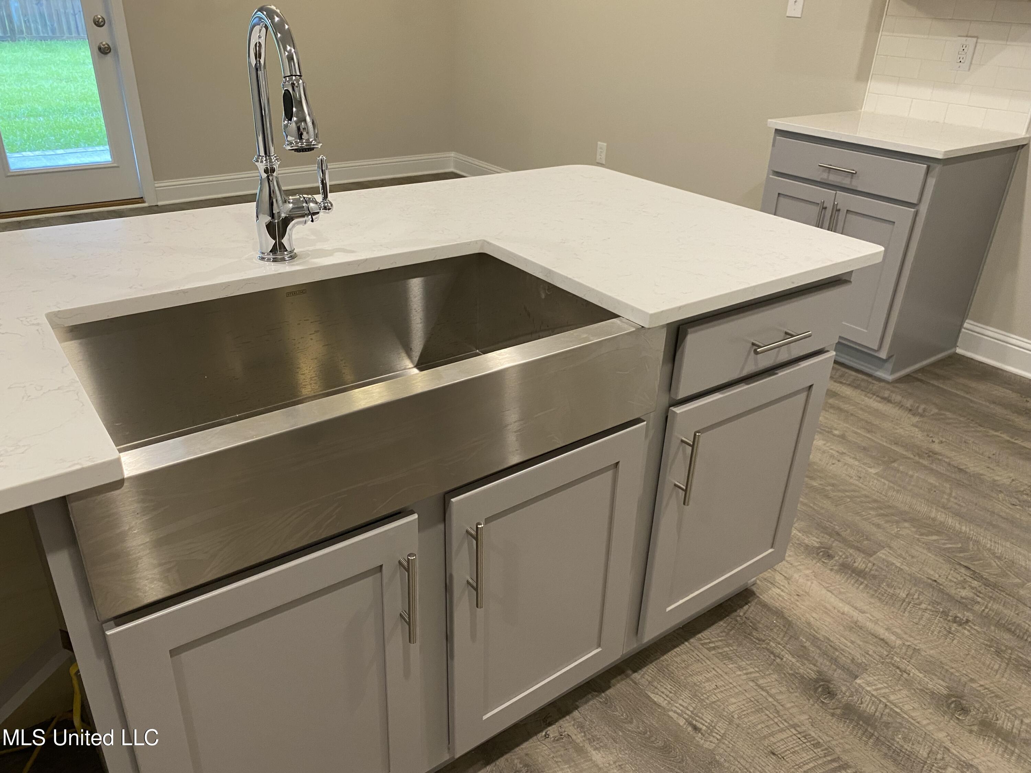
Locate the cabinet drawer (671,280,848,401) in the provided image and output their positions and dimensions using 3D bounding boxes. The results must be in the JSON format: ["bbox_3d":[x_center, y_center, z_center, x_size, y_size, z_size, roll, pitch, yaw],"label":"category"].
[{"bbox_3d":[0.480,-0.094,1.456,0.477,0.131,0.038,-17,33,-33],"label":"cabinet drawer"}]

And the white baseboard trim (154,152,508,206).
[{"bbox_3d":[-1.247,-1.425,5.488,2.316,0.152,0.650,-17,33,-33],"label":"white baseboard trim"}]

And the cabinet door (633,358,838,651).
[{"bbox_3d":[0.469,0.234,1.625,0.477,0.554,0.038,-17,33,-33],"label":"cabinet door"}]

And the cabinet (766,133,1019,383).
[{"bbox_3d":[1.485,-0.604,3.272,0.625,0.887,0.693,-17,33,-33],"label":"cabinet"}]

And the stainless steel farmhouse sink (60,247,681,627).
[{"bbox_3d":[-0.248,0.010,1.210,0.843,0.227,0.484,-17,33,-33],"label":"stainless steel farmhouse sink"}]

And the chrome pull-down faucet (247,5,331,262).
[{"bbox_3d":[-0.334,-0.383,1.231,0.143,0.397,0.217,-17,33,-33],"label":"chrome pull-down faucet"}]

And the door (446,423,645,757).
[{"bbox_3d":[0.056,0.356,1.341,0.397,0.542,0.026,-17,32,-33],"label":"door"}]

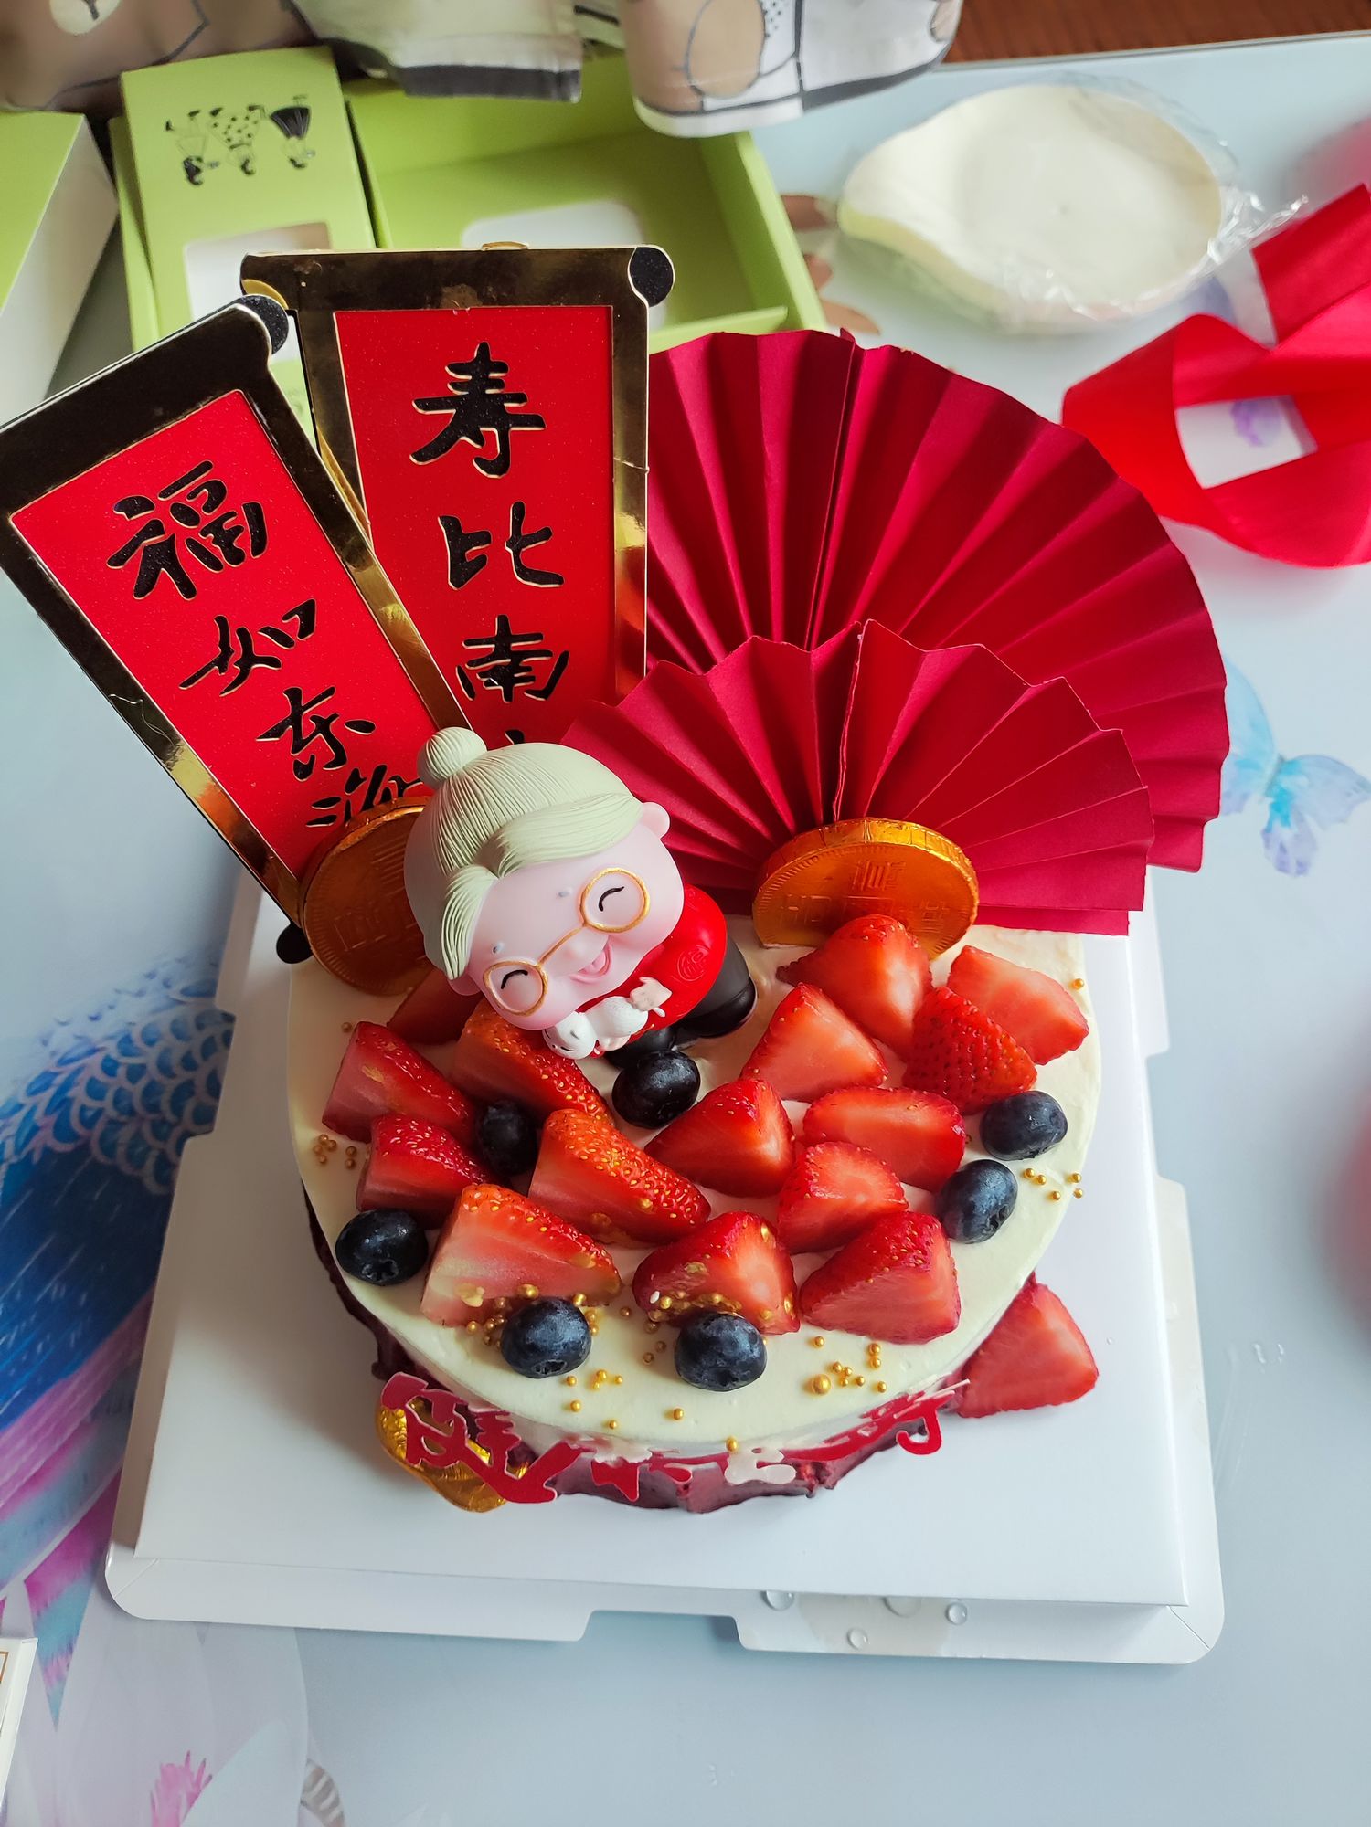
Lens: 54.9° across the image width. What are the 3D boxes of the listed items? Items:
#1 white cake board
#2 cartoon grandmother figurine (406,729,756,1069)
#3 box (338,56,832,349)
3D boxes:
[{"bbox_3d":[-0.001,0.047,0.364,0.275,0.018,0.275,2,67,1],"label":"white cake board"},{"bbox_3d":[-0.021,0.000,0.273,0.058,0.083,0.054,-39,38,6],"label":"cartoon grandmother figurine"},{"bbox_3d":[-0.040,-0.237,0.474,0.136,0.036,0.154,-12,68,-5],"label":"box"}]

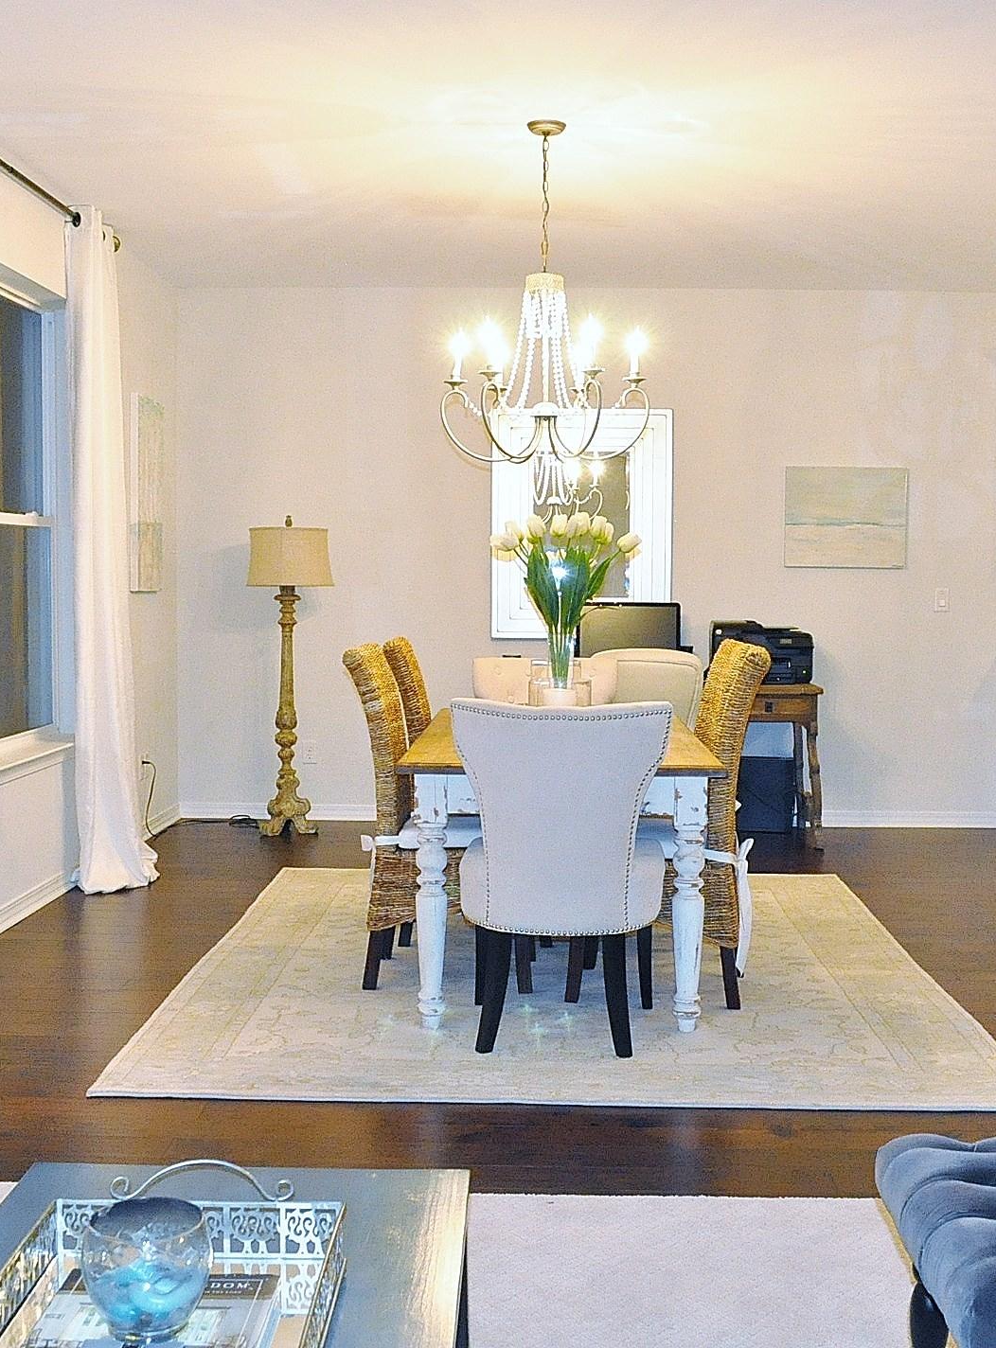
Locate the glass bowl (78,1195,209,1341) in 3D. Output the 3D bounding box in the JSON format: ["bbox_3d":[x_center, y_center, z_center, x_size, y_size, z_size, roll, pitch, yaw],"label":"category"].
[{"bbox_3d":[-0.381,0.652,1.654,0.145,0.120,0.145,0,4,0],"label":"glass bowl"}]

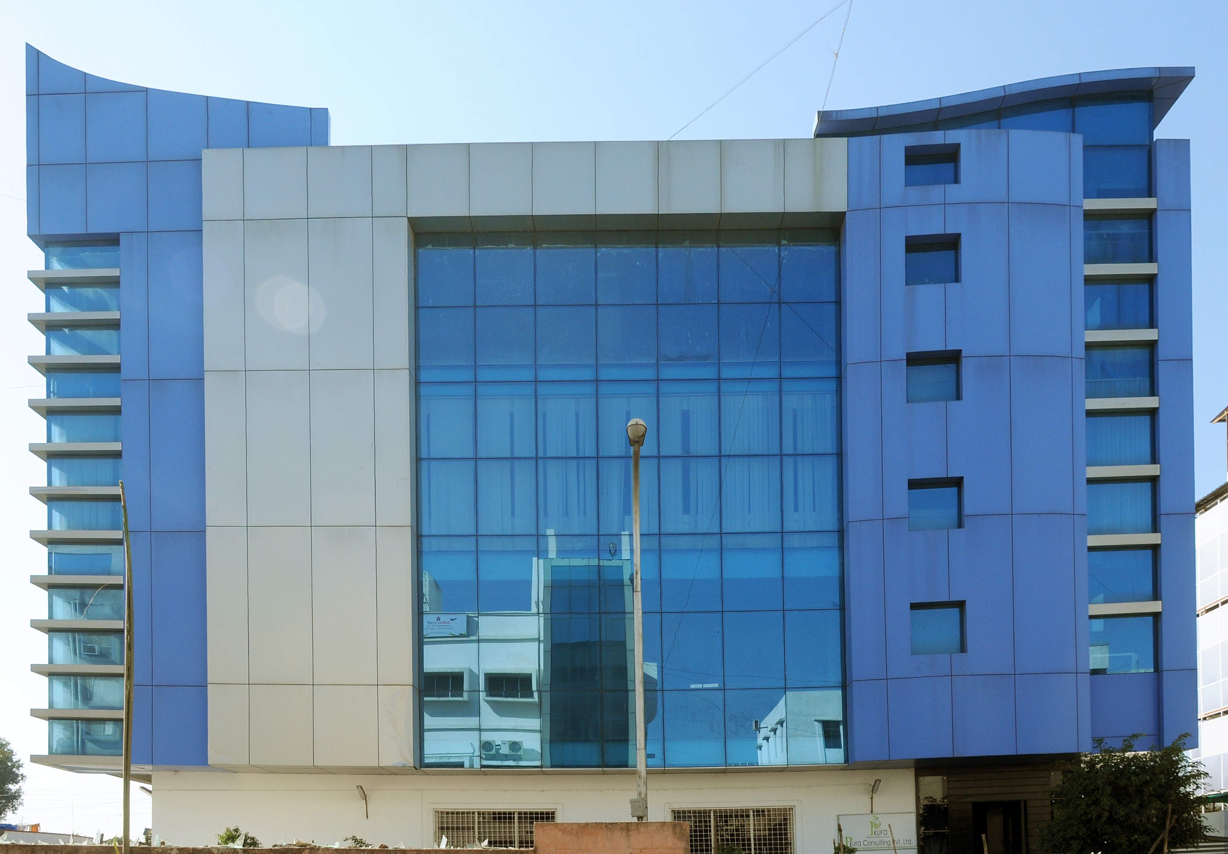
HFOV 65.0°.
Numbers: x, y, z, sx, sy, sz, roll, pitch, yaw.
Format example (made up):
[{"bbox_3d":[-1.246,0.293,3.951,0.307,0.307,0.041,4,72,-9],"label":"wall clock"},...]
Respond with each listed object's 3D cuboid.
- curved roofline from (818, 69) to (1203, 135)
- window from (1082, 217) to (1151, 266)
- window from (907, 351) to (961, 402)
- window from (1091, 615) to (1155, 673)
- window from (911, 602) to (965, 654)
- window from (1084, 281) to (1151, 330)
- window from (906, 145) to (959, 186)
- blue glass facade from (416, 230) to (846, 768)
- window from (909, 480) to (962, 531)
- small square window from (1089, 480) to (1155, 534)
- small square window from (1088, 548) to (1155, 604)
[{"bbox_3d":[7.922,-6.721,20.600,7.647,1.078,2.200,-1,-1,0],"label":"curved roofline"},{"bbox_3d":[10.529,-3.909,20.150,1.446,1.069,0.200,-1,0,1],"label":"window"},{"bbox_3d":[6.602,-1.036,19.875,1.115,1.053,0.250,-1,0,5],"label":"window"},{"bbox_3d":[10.634,4.550,20.150,1.362,1.215,0.200,-1,0,1],"label":"window"},{"bbox_3d":[6.685,4.156,19.875,1.115,1.074,0.250,-1,0,5],"label":"window"},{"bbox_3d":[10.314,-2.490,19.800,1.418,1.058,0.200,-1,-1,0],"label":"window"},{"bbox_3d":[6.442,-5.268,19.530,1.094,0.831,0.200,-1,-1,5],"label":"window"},{"bbox_3d":[0.363,1.539,20.500,9.132,11.389,0.300,-1,0,1],"label":"blue glass facade"},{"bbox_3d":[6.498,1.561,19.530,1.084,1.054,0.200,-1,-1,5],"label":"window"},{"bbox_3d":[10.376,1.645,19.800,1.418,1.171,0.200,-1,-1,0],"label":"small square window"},{"bbox_3d":[10.613,3.110,20.150,1.404,1.194,0.200,-1,0,1],"label":"small square window"}]

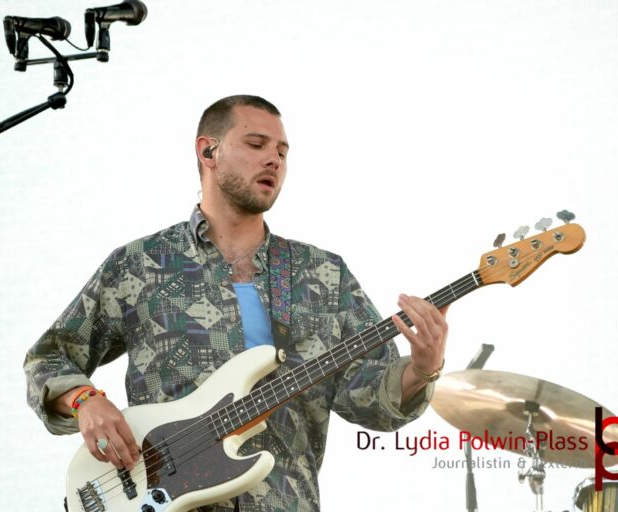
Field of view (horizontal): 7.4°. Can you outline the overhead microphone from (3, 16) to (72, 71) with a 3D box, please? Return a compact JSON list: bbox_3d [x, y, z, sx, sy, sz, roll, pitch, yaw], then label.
[{"bbox_3d":[-0.552,-0.429,9.750,0.180,0.114,0.054,-8,12,-44],"label":"overhead microphone"}]

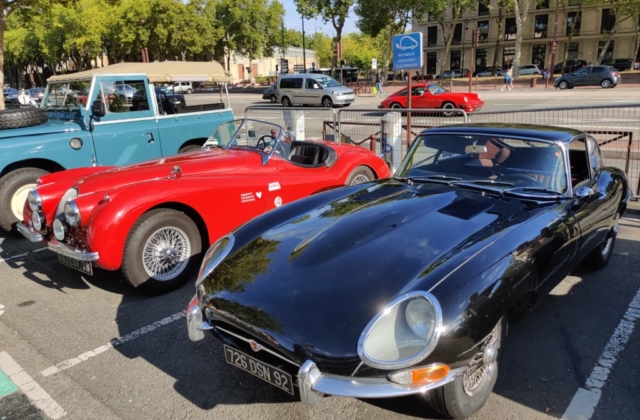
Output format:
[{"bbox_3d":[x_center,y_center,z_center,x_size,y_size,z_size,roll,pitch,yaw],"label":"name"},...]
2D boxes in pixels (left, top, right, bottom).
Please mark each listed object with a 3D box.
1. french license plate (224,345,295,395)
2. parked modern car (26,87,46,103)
[{"bbox_3d":[-0.290,0.744,2.337,0.460,0.100,0.015,11,22,41],"label":"french license plate"},{"bbox_3d":[-28.395,-11.508,50.000,1.800,1.500,4.300,-12,17,-34],"label":"parked modern car"}]

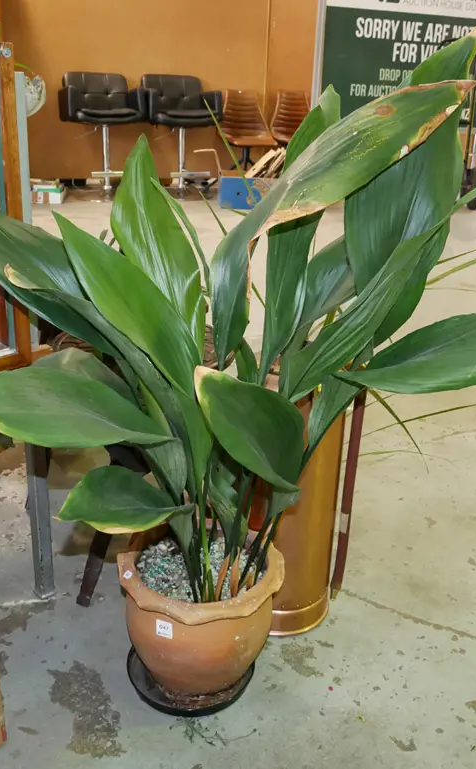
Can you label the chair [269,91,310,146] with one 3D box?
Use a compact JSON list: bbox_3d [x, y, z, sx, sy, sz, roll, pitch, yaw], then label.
[{"bbox_3d":[0.545,-2.121,6.277,0.460,0.830,0.500,-4,26,-15],"label":"chair"}]

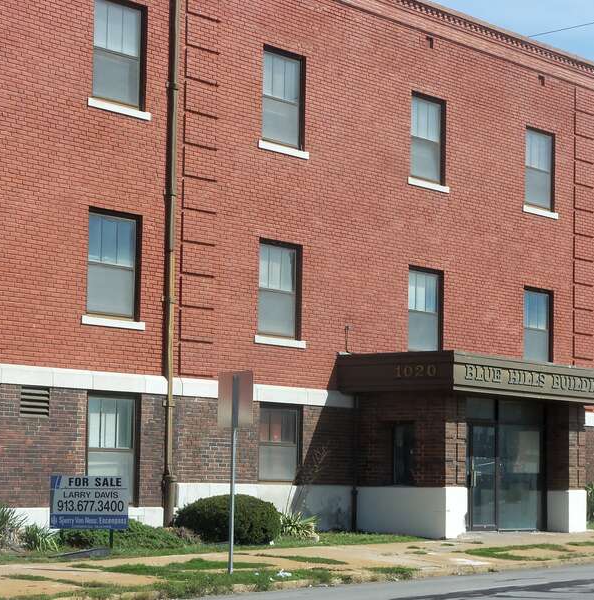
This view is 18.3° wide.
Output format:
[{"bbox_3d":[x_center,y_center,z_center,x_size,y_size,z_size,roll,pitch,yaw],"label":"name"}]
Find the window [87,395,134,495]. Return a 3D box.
[{"bbox_3d":[-2.865,2.290,28.466,0.150,1.711,1.168,-4,-8,38],"label":"window"}]

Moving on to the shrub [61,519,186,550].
[{"bbox_3d":[-2.575,3.493,27.600,1.250,0.460,2.100,-4,-8,38],"label":"shrub"}]

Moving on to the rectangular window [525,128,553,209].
[{"bbox_3d":[5.116,-2.762,39.283,0.150,1.690,1.150,-4,-8,39],"label":"rectangular window"}]

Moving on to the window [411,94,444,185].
[{"bbox_3d":[2.484,-3.111,35.735,0.150,1.668,1.168,-4,-8,38],"label":"window"}]

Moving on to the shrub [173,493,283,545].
[{"bbox_3d":[-1.113,3.467,29.200,1.450,0.790,1.650,-4,-8,38],"label":"shrub"}]

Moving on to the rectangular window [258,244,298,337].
[{"bbox_3d":[-0.317,-0.172,32.576,0.140,1.719,1.197,-4,-7,38],"label":"rectangular window"}]

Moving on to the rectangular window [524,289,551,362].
[{"bbox_3d":[5.140,0.615,39.420,0.140,1.719,1.197,-4,-7,38],"label":"rectangular window"}]

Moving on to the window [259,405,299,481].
[{"bbox_3d":[-0.327,2.448,31.641,0.150,1.321,1.168,-4,-8,38],"label":"window"}]

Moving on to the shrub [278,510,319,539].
[{"bbox_3d":[0.042,3.775,31.017,0.650,0.480,0.720,-4,-8,39],"label":"shrub"}]

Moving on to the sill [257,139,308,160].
[{"bbox_3d":[-0.246,-2.619,32.166,0.170,0.135,1.397,-4,-8,38],"label":"sill"}]

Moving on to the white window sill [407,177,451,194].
[{"bbox_3d":[2.564,-2.253,36.350,0.180,0.133,1.430,-4,-7,38],"label":"white window sill"}]

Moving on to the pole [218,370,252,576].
[{"bbox_3d":[-0.818,2.309,24.606,0.580,2.680,0.080,-4,-8,39],"label":"pole"}]

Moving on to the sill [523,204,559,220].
[{"bbox_3d":[5.142,-1.851,39.156,0.180,0.130,1.400,-4,-8,39],"label":"sill"}]

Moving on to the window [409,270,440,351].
[{"bbox_3d":[2.503,0.234,36.113,0.140,1.719,1.197,-4,-7,38],"label":"window"}]

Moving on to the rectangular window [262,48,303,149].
[{"bbox_3d":[-0.265,-3.585,32.927,0.140,1.730,1.197,-4,-7,38],"label":"rectangular window"}]

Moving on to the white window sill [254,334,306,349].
[{"bbox_3d":[-0.308,0.748,32.463,0.180,0.134,1.430,-4,-7,38],"label":"white window sill"}]

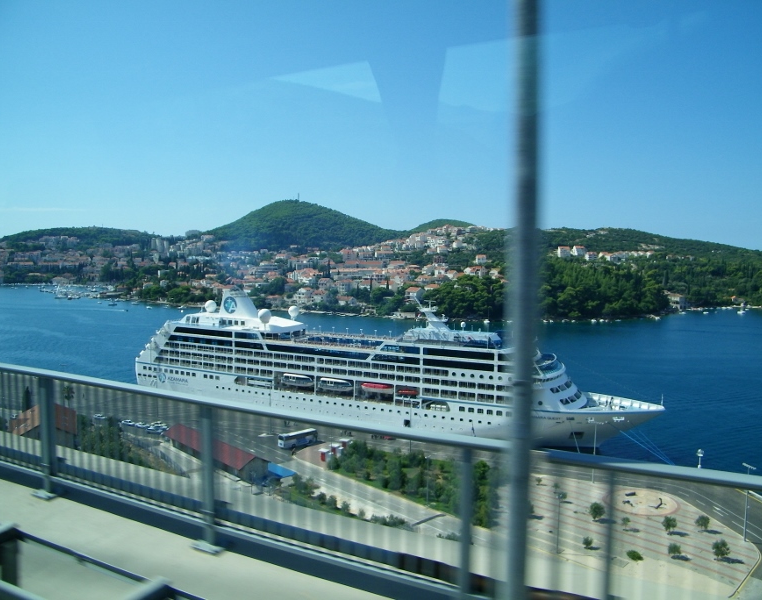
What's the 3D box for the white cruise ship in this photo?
[{"bbox_3d":[-4.755,20.576,212.955,180.450,44.000,27.000,3,6,24],"label":"white cruise ship"}]

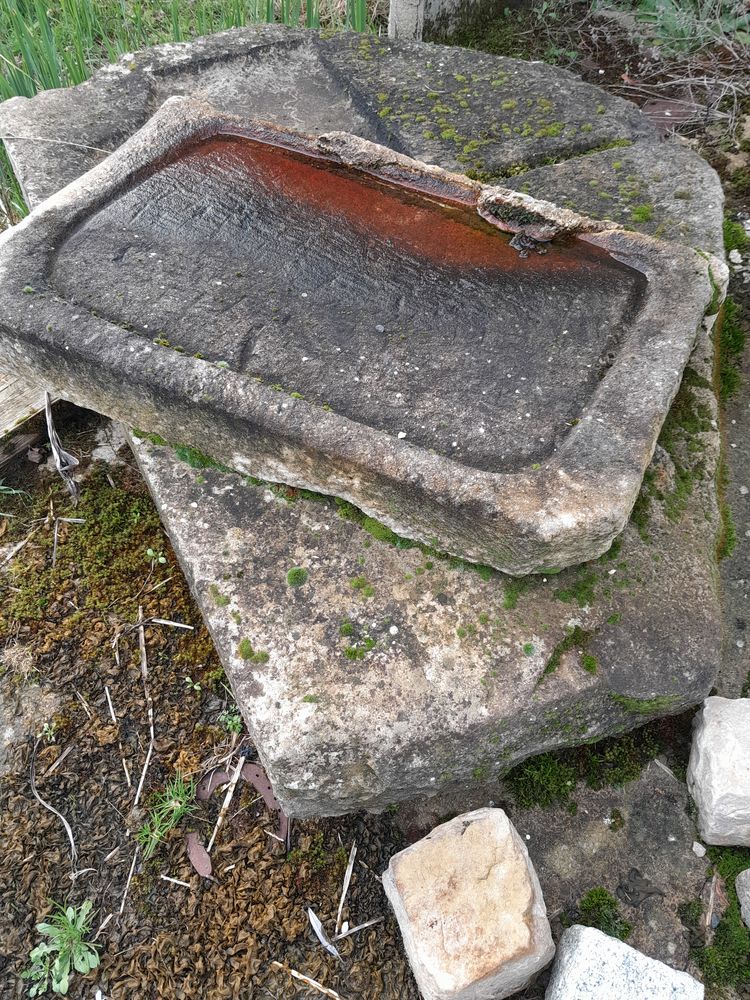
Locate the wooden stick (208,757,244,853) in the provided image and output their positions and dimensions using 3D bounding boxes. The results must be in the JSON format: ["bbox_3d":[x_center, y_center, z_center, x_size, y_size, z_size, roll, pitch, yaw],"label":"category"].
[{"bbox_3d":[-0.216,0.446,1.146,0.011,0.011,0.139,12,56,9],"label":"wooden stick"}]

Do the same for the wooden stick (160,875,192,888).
[{"bbox_3d":[-0.279,0.532,1.089,0.045,0.006,0.005,14,56,10],"label":"wooden stick"}]

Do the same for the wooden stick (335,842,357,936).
[{"bbox_3d":[-0.039,0.538,1.082,0.006,0.010,0.121,10,56,7],"label":"wooden stick"}]

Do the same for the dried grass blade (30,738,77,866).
[{"bbox_3d":[-0.474,0.442,1.136,0.032,0.012,0.213,-25,53,-19],"label":"dried grass blade"}]

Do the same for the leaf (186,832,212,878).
[{"bbox_3d":[-0.251,0.503,1.107,0.022,0.010,0.067,-28,60,-18],"label":"leaf"}]

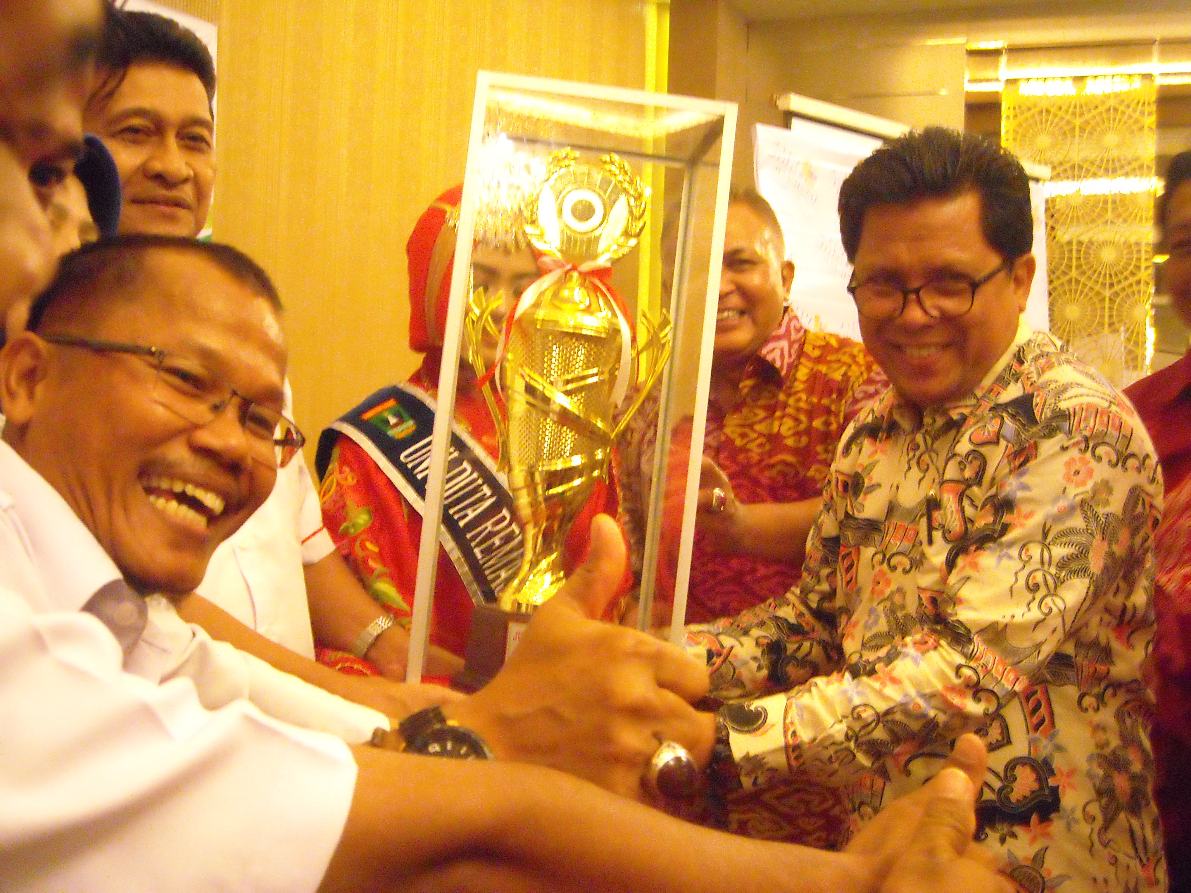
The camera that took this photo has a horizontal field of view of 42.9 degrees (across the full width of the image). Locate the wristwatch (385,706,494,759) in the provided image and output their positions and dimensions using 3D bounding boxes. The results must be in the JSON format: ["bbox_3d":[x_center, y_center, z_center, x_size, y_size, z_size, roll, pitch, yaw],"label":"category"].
[{"bbox_3d":[-0.067,0.165,0.760,0.047,0.068,0.058,-25,-9,3],"label":"wristwatch"}]

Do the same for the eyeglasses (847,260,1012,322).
[{"bbox_3d":[0.337,-0.167,1.539,0.138,0.045,0.138,3,26,26],"label":"eyeglasses"}]

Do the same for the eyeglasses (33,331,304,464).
[{"bbox_3d":[-0.272,-0.016,0.945,0.138,0.044,0.140,2,-21,32],"label":"eyeglasses"}]

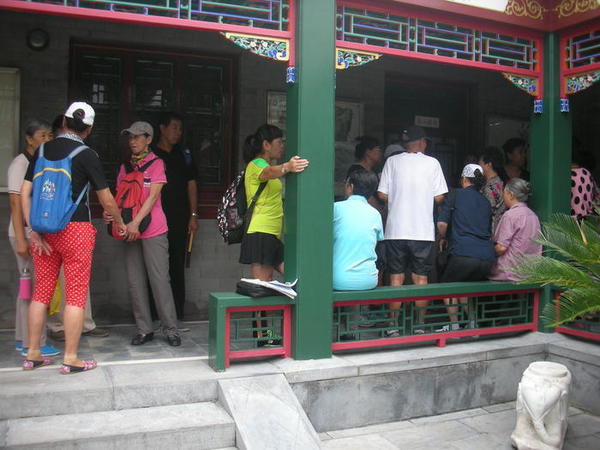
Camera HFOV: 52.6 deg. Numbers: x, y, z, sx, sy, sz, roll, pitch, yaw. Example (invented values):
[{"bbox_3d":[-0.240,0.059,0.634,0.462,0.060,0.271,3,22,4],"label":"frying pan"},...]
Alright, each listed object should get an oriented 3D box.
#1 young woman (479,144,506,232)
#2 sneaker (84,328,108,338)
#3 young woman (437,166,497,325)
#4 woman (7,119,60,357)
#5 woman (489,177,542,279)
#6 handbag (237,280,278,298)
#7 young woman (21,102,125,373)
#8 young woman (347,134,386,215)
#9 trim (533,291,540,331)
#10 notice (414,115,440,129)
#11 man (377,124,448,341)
[{"bbox_3d":[1.722,0.085,5.400,0.330,1.570,0.460,2,2,30],"label":"young woman"},{"bbox_3d":[-1.567,0.801,4.650,0.255,0.095,0.100,1,2,13],"label":"sneaker"},{"bbox_3d":[1.353,0.190,4.900,0.460,1.370,0.460,0,2,-24],"label":"young woman"},{"bbox_3d":[-1.821,0.079,4.163,0.350,1.600,0.440,1,1,13],"label":"woman"},{"bbox_3d":[1.690,0.255,5.145,0.480,1.270,0.650,0,2,-34],"label":"woman"},{"bbox_3d":[-0.259,0.404,3.973,0.270,0.100,0.210,0,2,-24],"label":"handbag"},{"bbox_3d":[-1.439,0.062,3.820,0.520,1.620,0.540,2,2,37],"label":"young woman"},{"bbox_3d":[0.517,0.086,4.989,0.330,1.600,0.450,0,1,-12],"label":"young woman"},{"bbox_3d":[1.948,0.708,4.997,0.055,0.335,0.050,0,2,-23],"label":"trim"},{"bbox_3d":[1.352,-1.085,6.420,0.300,0.105,0.015,0,2,-23],"label":"notice"},{"bbox_3d":[0.900,0.034,4.900,0.580,1.680,0.380,1,2,3],"label":"man"}]

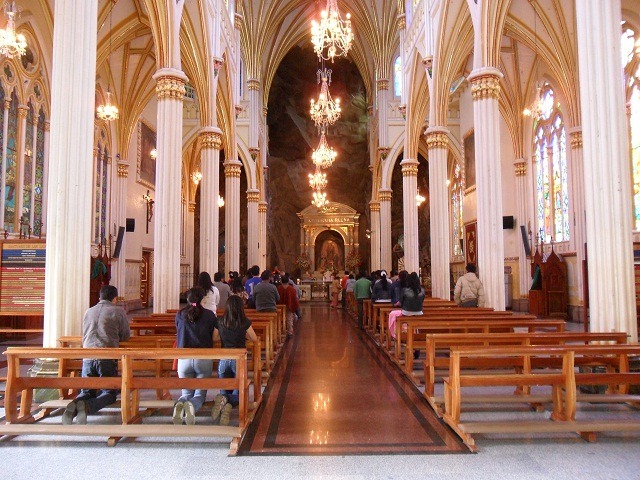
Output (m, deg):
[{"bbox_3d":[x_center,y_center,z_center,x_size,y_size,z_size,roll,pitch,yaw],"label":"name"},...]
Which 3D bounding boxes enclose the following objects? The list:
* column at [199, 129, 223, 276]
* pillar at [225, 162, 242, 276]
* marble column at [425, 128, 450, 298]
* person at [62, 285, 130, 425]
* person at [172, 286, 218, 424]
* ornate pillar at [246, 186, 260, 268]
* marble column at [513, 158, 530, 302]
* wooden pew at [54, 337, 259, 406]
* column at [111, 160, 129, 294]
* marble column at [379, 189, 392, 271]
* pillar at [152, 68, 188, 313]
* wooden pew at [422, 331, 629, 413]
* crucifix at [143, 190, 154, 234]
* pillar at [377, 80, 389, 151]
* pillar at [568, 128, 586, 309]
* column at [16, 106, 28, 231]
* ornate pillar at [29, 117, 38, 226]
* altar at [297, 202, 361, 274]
[{"bbox_3d":[-3.294,-0.426,14.929,0.740,5.948,0.740,0,-4,-1],"label":"column"},{"bbox_3d":[-3.354,-0.123,19.169,0.740,5.948,0.740,0,-4,-1],"label":"pillar"},{"bbox_3d":[3.600,-0.456,15.029,0.740,5.948,0.740,0,-4,-1],"label":"marble column"},{"bbox_3d":[-2.372,1.183,5.396,0.580,1.370,0.860,-1,-4,9],"label":"person"},{"bbox_3d":[-1.342,1.191,5.380,0.460,1.340,0.820,-1,-4,6],"label":"person"},{"bbox_3d":[-3.610,0.214,26.935,0.699,6.042,0.699,0,-4,-1],"label":"ornate pillar"},{"bbox_3d":[8.178,-0.413,20.179,0.517,5.842,0.547,0,-4,-1],"label":"marble column"},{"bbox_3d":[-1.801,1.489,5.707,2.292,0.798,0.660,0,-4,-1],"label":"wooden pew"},{"bbox_3d":[-7.930,-0.348,19.952,0.517,5.735,0.547,0,-4,-1],"label":"column"},{"bbox_3d":[3.449,0.306,25.677,0.740,5.948,0.740,0,-4,-1],"label":"marble column"},{"bbox_3d":[-3.392,-0.845,11.157,0.760,6.136,0.760,0,-4,-1],"label":"pillar"},{"bbox_3d":[2.433,1.498,5.675,2.386,0.821,0.699,0,-4,-1],"label":"wooden pew"},{"bbox_3d":[-7.988,-1.283,23.292,0.304,2.051,0.912,0,-4,-1],"label":"crucifix"},{"bbox_3d":[3.505,-6.801,27.335,0.578,4.188,0.638,0,-4,-1],"label":"pillar"},{"bbox_3d":[7.824,-0.723,15.108,0.420,5.433,0.520,0,-4,-1],"label":"pillar"},{"bbox_3d":[-7.641,-1.866,12.835,0.220,3.308,0.230,0,-4,-1],"label":"column"},{"bbox_3d":[-8.187,-1.930,14.263,0.137,3.197,0.481,0,-4,-1],"label":"ornate pillar"},{"bbox_3d":[0.554,0.265,32.445,4.134,5.446,1.216,0,-4,-1],"label":"altar"}]

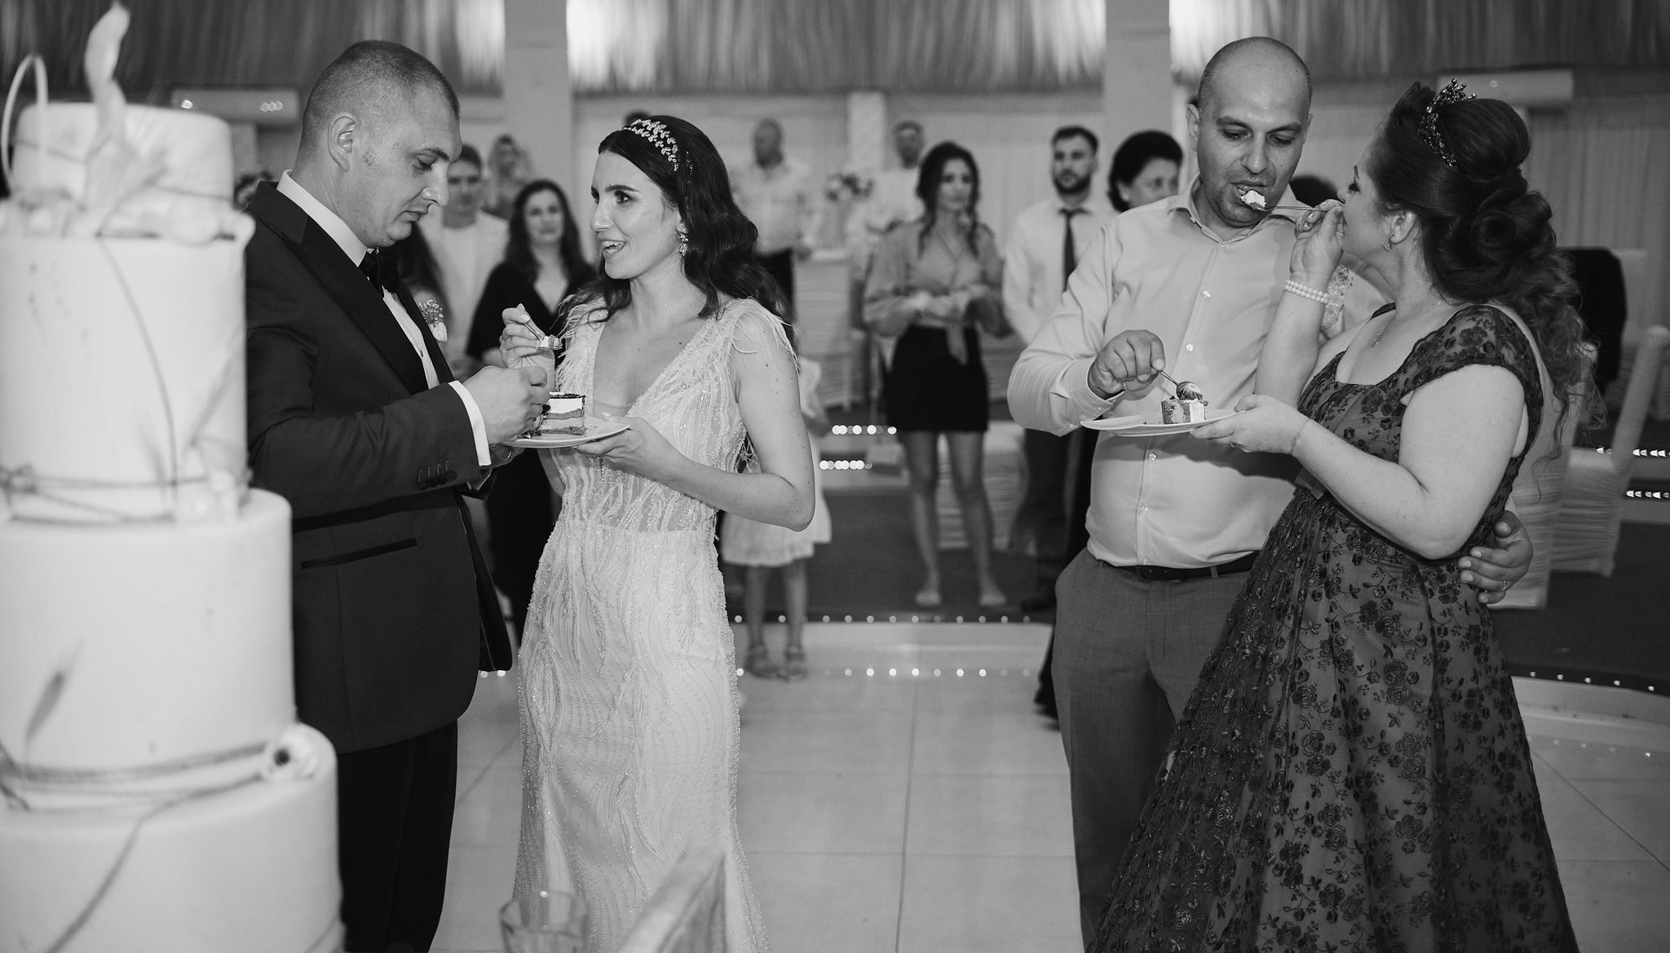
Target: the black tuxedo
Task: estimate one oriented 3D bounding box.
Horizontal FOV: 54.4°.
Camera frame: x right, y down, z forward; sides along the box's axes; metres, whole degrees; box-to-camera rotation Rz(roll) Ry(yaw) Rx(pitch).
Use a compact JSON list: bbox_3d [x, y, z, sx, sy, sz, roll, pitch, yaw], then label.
[{"bbox_3d":[-0.626,0.350,2.272,0.460,1.520,0.540,2,8,16],"label":"black tuxedo"}]

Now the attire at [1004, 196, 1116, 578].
[{"bbox_3d":[0.875,-0.287,5.951,0.530,1.470,0.300,1,8,8],"label":"attire"}]

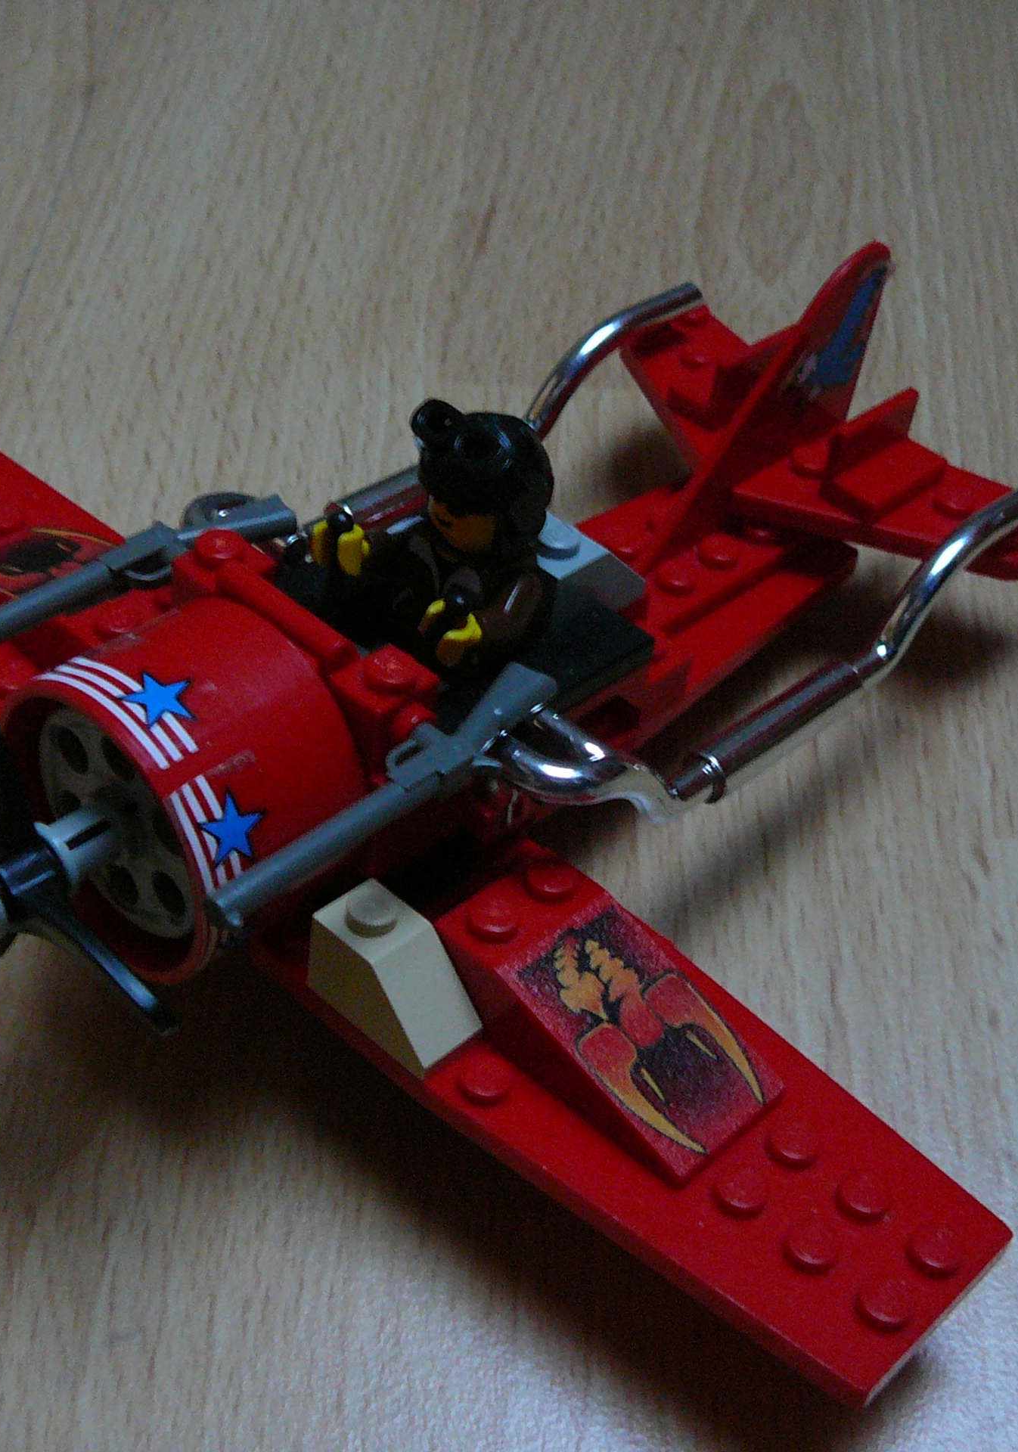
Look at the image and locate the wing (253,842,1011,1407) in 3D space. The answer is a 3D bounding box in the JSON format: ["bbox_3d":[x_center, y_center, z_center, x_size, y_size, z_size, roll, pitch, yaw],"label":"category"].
[{"bbox_3d":[0.014,0.031,0.183,0.066,0.015,0.032,35,47,29],"label":"wing"}]

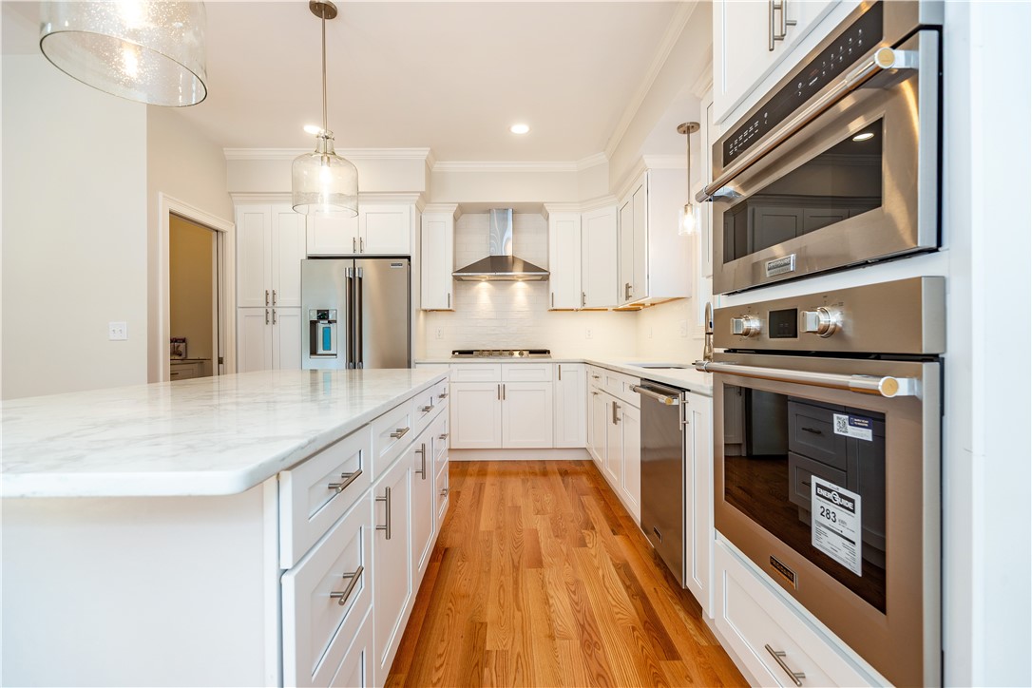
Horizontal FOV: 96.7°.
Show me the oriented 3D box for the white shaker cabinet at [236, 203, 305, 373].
[{"bbox_3d":[-2.139,-0.087,4.309,0.606,2.285,0.610,0,0,-1],"label":"white shaker cabinet"}]

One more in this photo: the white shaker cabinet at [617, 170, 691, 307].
[{"bbox_3d":[1.097,-0.804,3.729,0.332,0.923,0.815,0,0,-1],"label":"white shaker cabinet"}]

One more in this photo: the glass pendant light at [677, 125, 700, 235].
[{"bbox_3d":[1.060,-0.993,2.805,0.137,0.660,0.137,0,0,-1],"label":"glass pendant light"}]

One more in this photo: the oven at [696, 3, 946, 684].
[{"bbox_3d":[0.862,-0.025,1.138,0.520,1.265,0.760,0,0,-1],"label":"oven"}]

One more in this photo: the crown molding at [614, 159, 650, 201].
[{"bbox_3d":[0.927,-1.301,3.684,0.064,0.074,0.855,0,0,-1],"label":"crown molding"}]

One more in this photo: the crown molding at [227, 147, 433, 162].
[{"bbox_3d":[-1.611,-1.634,3.944,1.750,0.073,0.062,0,0,-1],"label":"crown molding"}]

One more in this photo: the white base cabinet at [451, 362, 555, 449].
[{"bbox_3d":[-0.126,0.545,4.335,0.914,0.765,0.610,0,0,-1],"label":"white base cabinet"}]

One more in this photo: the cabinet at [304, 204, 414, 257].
[{"bbox_3d":[-1.374,-0.998,4.316,0.929,0.467,0.610,0,0,-1],"label":"cabinet"}]

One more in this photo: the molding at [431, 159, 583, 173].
[{"bbox_3d":[-0.105,-1.655,4.273,1.383,0.075,0.070,0,0,-1],"label":"molding"}]

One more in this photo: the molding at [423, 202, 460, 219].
[{"bbox_3d":[-0.715,-1.296,4.520,0.318,0.076,0.305,0,0,-1],"label":"molding"}]

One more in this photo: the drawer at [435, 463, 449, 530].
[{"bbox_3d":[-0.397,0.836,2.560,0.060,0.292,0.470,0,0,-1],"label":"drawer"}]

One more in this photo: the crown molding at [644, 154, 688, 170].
[{"bbox_3d":[1.077,-1.301,3.292,0.351,0.074,0.065,0,0,-1],"label":"crown molding"}]

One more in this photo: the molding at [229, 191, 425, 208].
[{"bbox_3d":[-1.680,-1.290,4.078,1.674,0.076,0.080,0,0,-1],"label":"molding"}]

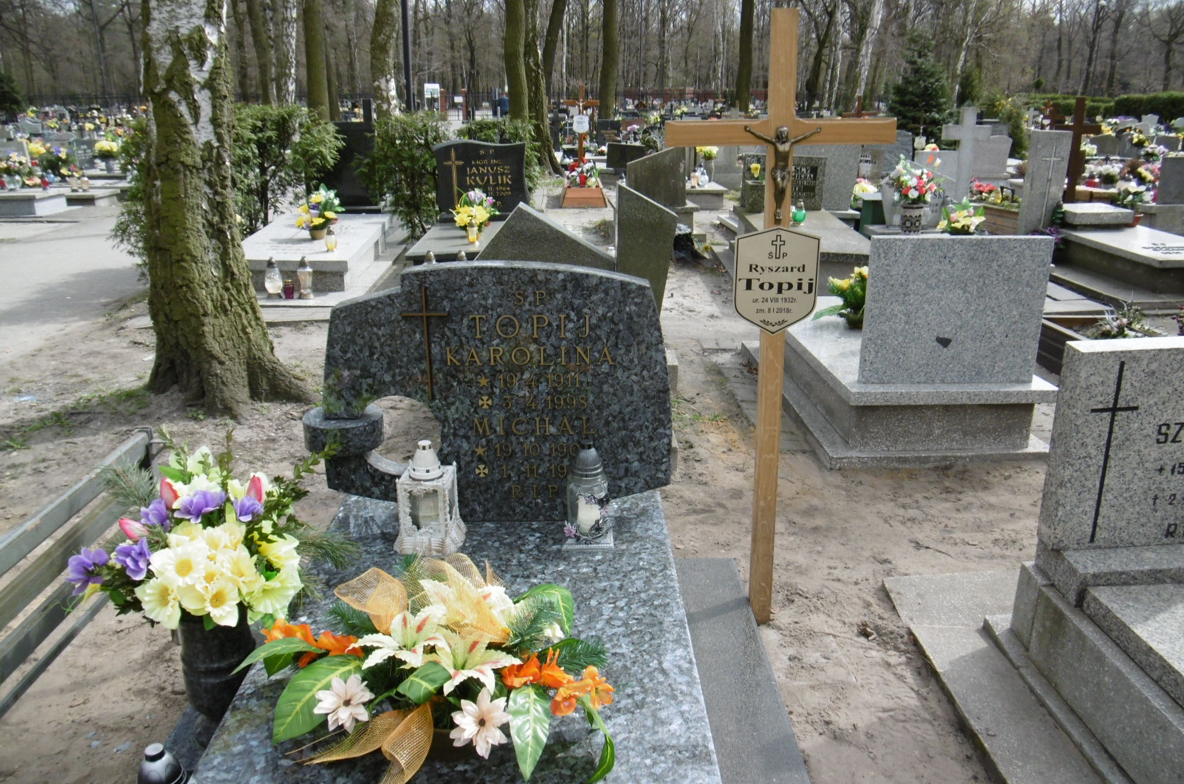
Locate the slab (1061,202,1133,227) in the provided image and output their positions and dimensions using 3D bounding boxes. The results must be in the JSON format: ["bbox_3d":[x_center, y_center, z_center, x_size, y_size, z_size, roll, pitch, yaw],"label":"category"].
[{"bbox_3d":[4.529,-1.618,8.703,0.550,0.110,0.500,0,18,-1],"label":"slab"}]

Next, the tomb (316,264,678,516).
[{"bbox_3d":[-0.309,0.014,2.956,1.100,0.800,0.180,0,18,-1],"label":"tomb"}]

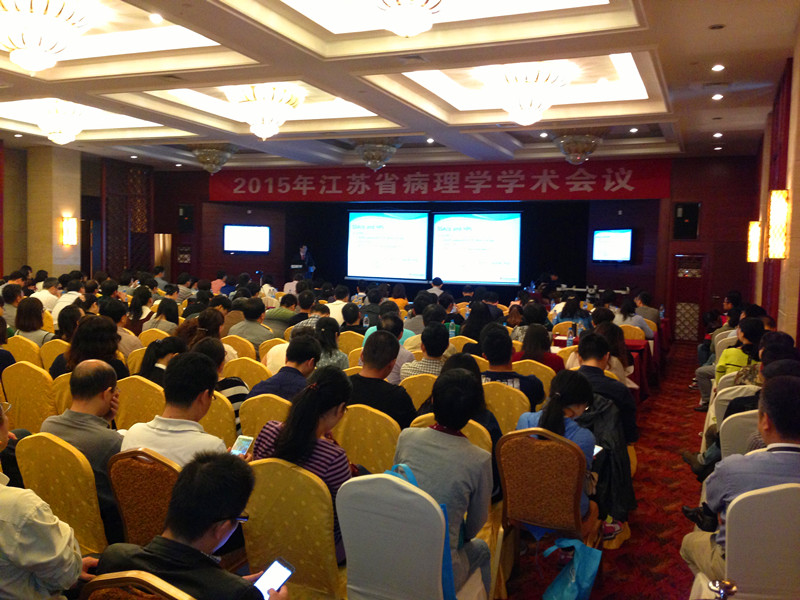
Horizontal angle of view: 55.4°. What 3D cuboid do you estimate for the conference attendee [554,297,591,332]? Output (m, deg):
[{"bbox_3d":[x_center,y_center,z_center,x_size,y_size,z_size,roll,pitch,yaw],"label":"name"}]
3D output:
[{"bbox_3d":[2.553,0.584,11.149,0.480,1.300,0.780,3,3,23],"label":"conference attendee"}]

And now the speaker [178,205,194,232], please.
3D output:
[{"bbox_3d":[-6.564,-2.506,23.449,0.480,0.820,0.300,3,3,20],"label":"speaker"}]

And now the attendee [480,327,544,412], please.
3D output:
[{"bbox_3d":[0.727,0.814,5.466,0.520,1.336,0.780,2,3,18],"label":"attendee"}]

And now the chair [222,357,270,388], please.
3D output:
[{"bbox_3d":[-1.154,0.928,6.441,0.460,0.940,0.570,3,3,23],"label":"chair"}]

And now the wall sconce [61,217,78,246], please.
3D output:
[{"bbox_3d":[-8.070,-1.657,18.578,0.150,0.660,0.380,3,3,22],"label":"wall sconce"}]

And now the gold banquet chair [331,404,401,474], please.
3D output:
[{"bbox_3d":[-0.101,1.041,4.496,0.460,0.935,0.560,3,3,22],"label":"gold banquet chair"}]

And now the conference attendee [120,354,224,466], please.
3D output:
[{"bbox_3d":[-0.868,0.883,3.571,0.520,1.316,0.780,3,3,22],"label":"conference attendee"}]

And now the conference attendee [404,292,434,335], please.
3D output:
[{"bbox_3d":[0.320,0.563,9.802,0.500,1.358,0.750,2,3,18],"label":"conference attendee"}]

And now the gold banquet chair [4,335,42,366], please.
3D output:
[{"bbox_3d":[-3.453,0.800,7.445,0.460,0.935,0.560,3,3,22],"label":"gold banquet chair"}]

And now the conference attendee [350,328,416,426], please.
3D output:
[{"bbox_3d":[-0.043,0.858,4.704,0.480,1.320,0.780,3,3,23],"label":"conference attendee"}]

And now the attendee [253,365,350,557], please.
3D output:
[{"bbox_3d":[-0.356,0.929,3.524,0.500,1.250,0.740,3,3,22],"label":"attendee"}]

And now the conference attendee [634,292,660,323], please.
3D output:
[{"bbox_3d":[3.636,0.554,11.508,0.500,1.364,0.750,2,3,10],"label":"conference attendee"}]

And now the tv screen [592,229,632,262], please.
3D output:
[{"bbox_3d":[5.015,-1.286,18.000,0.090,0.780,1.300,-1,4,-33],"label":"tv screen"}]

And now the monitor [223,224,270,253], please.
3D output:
[{"bbox_3d":[-4.611,-1.830,22.958,1.390,0.810,0.080,2,3,2],"label":"monitor"}]

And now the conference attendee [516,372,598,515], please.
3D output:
[{"bbox_3d":[0.853,0.968,4.178,0.480,1.200,0.820,3,3,23],"label":"conference attendee"}]

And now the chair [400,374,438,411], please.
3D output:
[{"bbox_3d":[0.288,0.990,5.643,0.460,0.935,0.560,3,3,22],"label":"chair"}]

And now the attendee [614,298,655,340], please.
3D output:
[{"bbox_3d":[3.304,0.626,10.791,0.520,1.260,0.740,3,3,22],"label":"attendee"}]

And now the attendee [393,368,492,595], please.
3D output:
[{"bbox_3d":[0.207,0.940,3.313,0.500,1.280,0.740,3,3,22],"label":"attendee"}]

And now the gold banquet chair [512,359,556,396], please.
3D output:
[{"bbox_3d":[1.197,0.968,6.745,0.460,0.940,0.570,3,3,23],"label":"gold banquet chair"}]

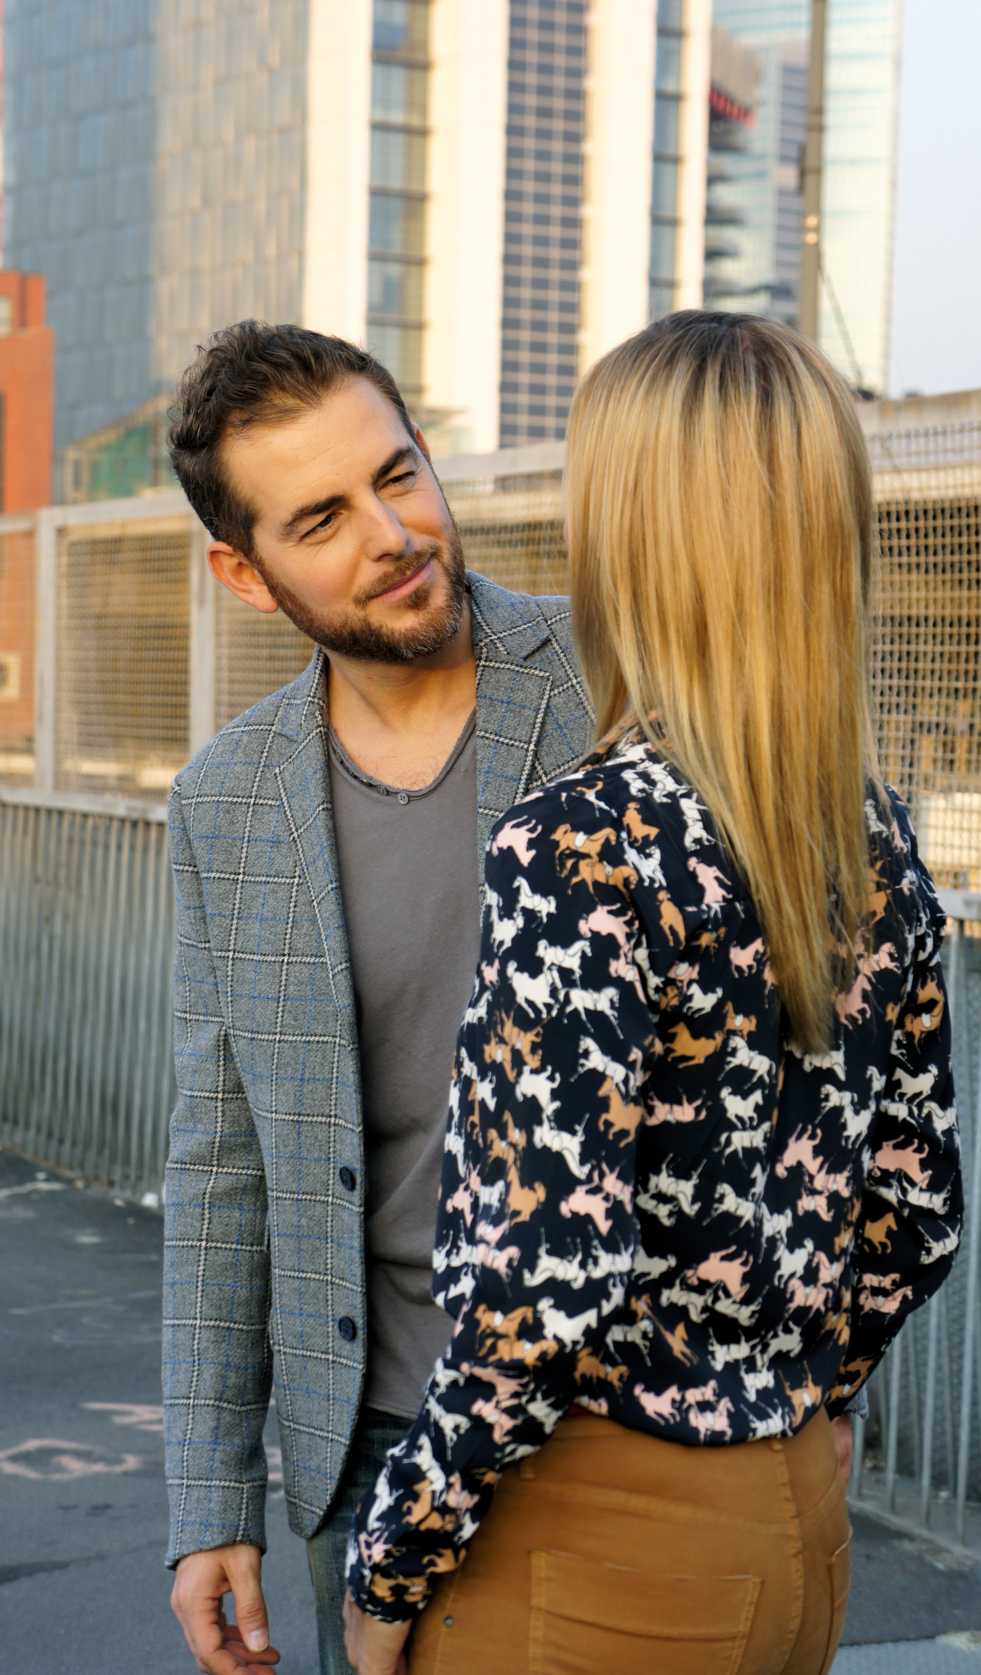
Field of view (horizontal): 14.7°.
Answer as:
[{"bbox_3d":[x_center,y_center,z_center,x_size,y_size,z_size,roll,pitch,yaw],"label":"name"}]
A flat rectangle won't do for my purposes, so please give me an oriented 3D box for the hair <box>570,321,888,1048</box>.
[{"bbox_3d":[0.150,-0.101,2.470,0.200,0.485,0.235,-1,4,-32],"label":"hair"}]

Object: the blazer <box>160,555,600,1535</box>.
[{"bbox_3d":[-0.017,0.166,2.800,0.500,0.730,0.300,0,3,-25],"label":"blazer"}]

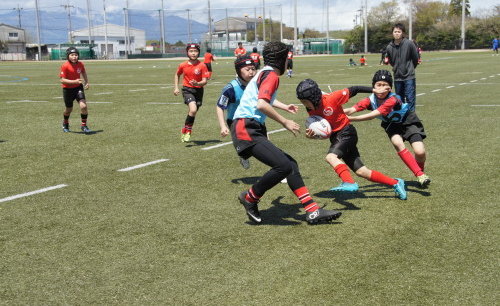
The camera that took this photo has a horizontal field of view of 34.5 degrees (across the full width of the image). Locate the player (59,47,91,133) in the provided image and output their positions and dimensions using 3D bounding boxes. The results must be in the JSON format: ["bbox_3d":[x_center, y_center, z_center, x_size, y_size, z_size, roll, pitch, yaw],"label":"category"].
[{"bbox_3d":[-2.987,-1.073,13.818,0.500,1.430,0.450,-4,8,-20],"label":"player"}]

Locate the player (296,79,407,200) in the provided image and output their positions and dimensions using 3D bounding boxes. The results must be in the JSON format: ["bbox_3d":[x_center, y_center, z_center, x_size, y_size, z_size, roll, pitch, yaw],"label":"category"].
[{"bbox_3d":[0.898,-0.085,6.970,0.900,1.030,0.600,-6,9,-32],"label":"player"}]

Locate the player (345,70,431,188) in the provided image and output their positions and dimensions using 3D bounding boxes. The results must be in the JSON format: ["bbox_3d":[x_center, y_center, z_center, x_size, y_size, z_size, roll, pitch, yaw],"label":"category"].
[{"bbox_3d":[1.295,-0.211,7.560,0.620,1.130,0.850,6,10,45],"label":"player"}]

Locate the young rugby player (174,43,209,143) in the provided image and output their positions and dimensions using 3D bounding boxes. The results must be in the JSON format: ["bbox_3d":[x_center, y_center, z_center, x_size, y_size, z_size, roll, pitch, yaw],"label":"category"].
[{"bbox_3d":[-0.831,-0.859,11.583,0.480,1.420,0.480,-2,7,-7],"label":"young rugby player"}]

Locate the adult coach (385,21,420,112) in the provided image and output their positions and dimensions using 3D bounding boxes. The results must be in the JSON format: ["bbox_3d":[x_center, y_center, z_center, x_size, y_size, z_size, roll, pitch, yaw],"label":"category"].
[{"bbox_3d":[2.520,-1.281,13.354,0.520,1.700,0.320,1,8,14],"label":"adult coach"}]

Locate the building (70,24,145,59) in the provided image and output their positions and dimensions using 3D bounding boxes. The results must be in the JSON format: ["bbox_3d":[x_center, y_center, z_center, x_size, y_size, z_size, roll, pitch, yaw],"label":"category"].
[{"bbox_3d":[-31.607,-24.907,180.196,16.000,7.800,20.000,-2,7,-5],"label":"building"}]

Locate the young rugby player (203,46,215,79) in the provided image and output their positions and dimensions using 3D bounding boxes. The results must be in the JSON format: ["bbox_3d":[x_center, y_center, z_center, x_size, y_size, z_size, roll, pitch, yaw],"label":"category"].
[{"bbox_3d":[-1.815,-3.931,35.685,0.520,1.410,0.450,2,8,26],"label":"young rugby player"}]

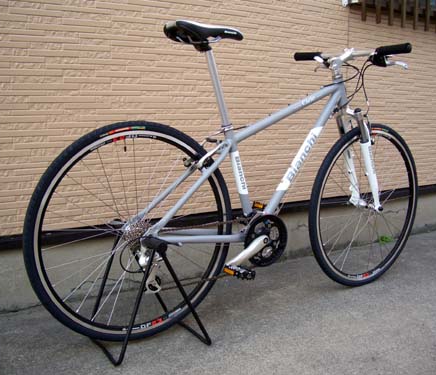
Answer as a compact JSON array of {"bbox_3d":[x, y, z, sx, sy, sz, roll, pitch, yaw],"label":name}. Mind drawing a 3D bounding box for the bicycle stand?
[{"bbox_3d":[-0.227,0.319,1.615,0.315,0.365,0.270,-6,11,-32],"label":"bicycle stand"}]

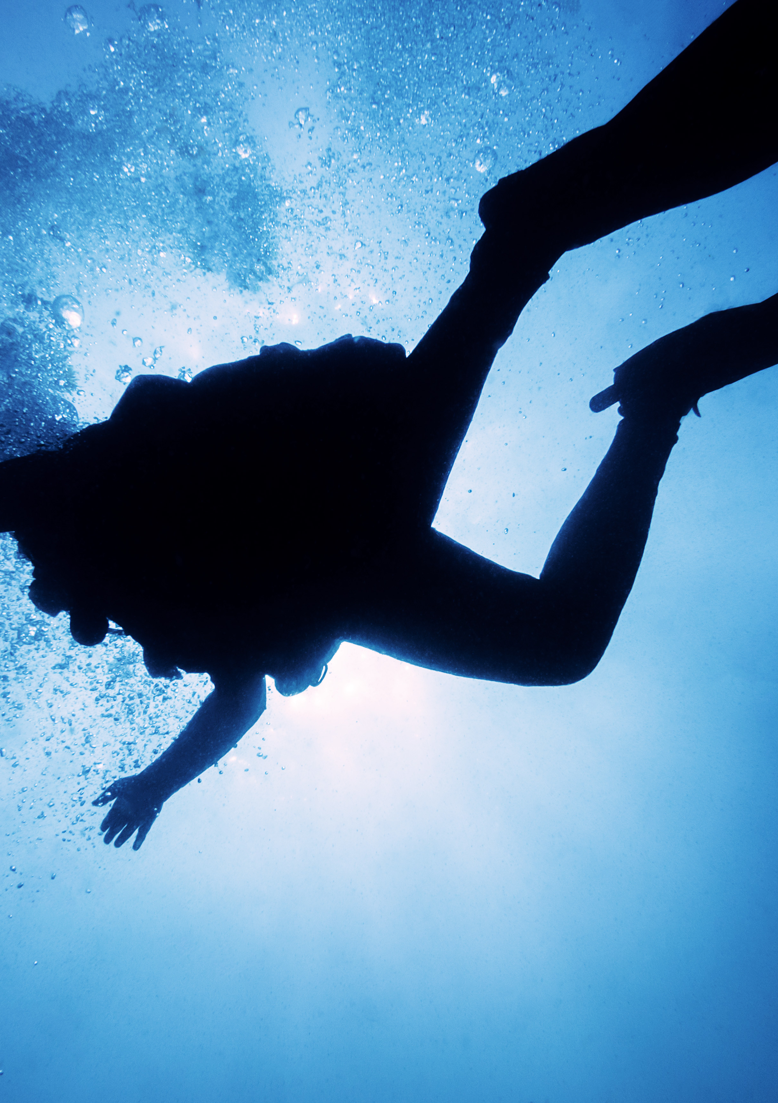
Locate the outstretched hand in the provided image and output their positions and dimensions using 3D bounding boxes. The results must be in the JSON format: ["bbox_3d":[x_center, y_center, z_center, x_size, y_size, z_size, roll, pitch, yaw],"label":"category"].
[{"bbox_3d":[-0.515,0.511,2.330,0.118,0.160,0.055,30,-18,0],"label":"outstretched hand"}]

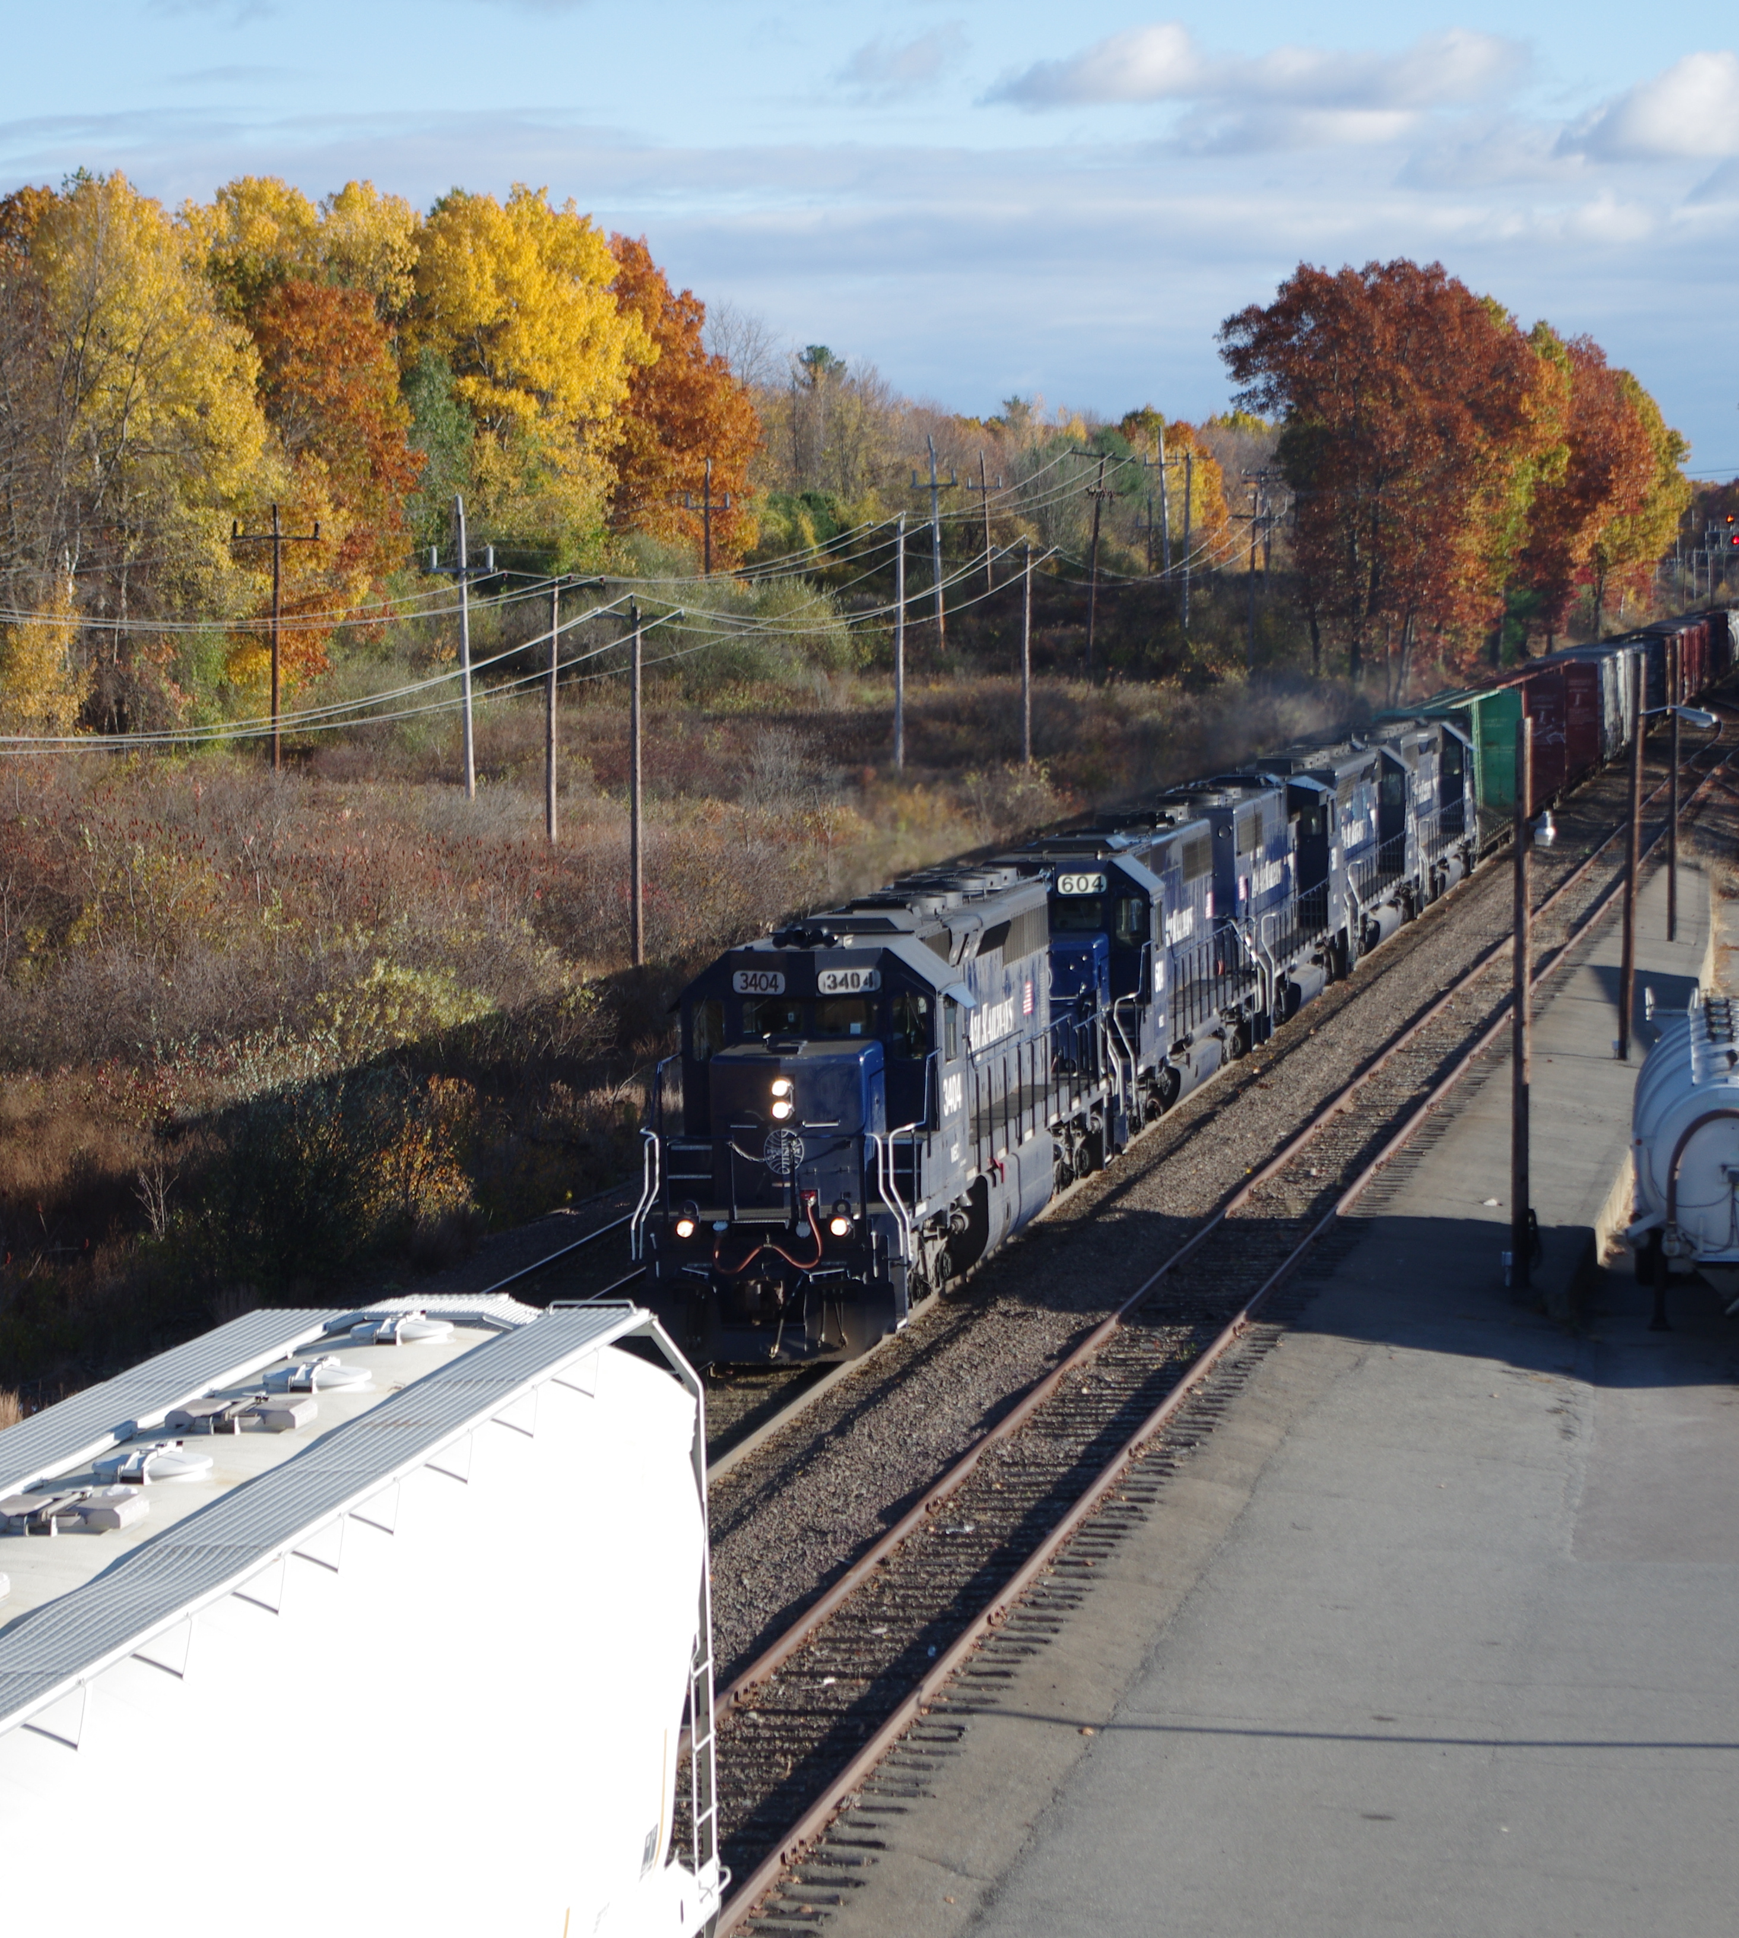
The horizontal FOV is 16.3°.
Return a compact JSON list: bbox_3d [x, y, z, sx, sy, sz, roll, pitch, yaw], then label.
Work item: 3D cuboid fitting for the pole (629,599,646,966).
[{"bbox_3d":[-5.939,-4.604,155.658,0.330,9.660,0.310,1,4,10],"label":"pole"}]

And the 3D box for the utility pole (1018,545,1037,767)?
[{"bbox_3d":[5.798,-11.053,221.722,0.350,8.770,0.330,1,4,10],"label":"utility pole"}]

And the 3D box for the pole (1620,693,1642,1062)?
[{"bbox_3d":[14.006,-1.911,111.625,0.280,7.200,0.280,2,4,9],"label":"pole"}]

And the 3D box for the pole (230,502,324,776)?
[{"bbox_3d":[-19.992,-10.939,204.676,3.000,9.380,0.400,1,4,10],"label":"pole"}]

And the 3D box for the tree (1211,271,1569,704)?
[{"bbox_3d":[25.818,-24.039,299.208,16.500,21.580,14.000,1,4,10],"label":"tree"}]

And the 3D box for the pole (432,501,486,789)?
[{"bbox_3d":[-11.605,-8.920,172.696,1.600,9.050,0.350,1,4,10],"label":"pole"}]

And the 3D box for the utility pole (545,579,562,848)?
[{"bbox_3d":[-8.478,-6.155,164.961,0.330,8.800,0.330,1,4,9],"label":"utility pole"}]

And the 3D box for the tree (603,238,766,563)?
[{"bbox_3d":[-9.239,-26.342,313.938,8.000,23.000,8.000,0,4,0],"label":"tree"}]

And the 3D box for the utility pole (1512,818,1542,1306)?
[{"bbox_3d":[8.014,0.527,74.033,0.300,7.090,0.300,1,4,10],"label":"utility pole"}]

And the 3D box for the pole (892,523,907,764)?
[{"bbox_3d":[1.160,-11.610,220.720,0.330,9.500,0.330,1,4,9],"label":"pole"}]

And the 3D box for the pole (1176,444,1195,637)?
[{"bbox_3d":[15.199,-20.137,291.700,0.350,9.540,0.350,1,4,10],"label":"pole"}]

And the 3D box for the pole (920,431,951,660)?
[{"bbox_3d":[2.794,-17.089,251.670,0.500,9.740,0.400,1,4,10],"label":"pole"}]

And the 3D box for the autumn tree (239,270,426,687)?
[{"bbox_3d":[-22.663,-19.525,257.269,7.800,19.500,7.800,0,4,0],"label":"autumn tree"}]

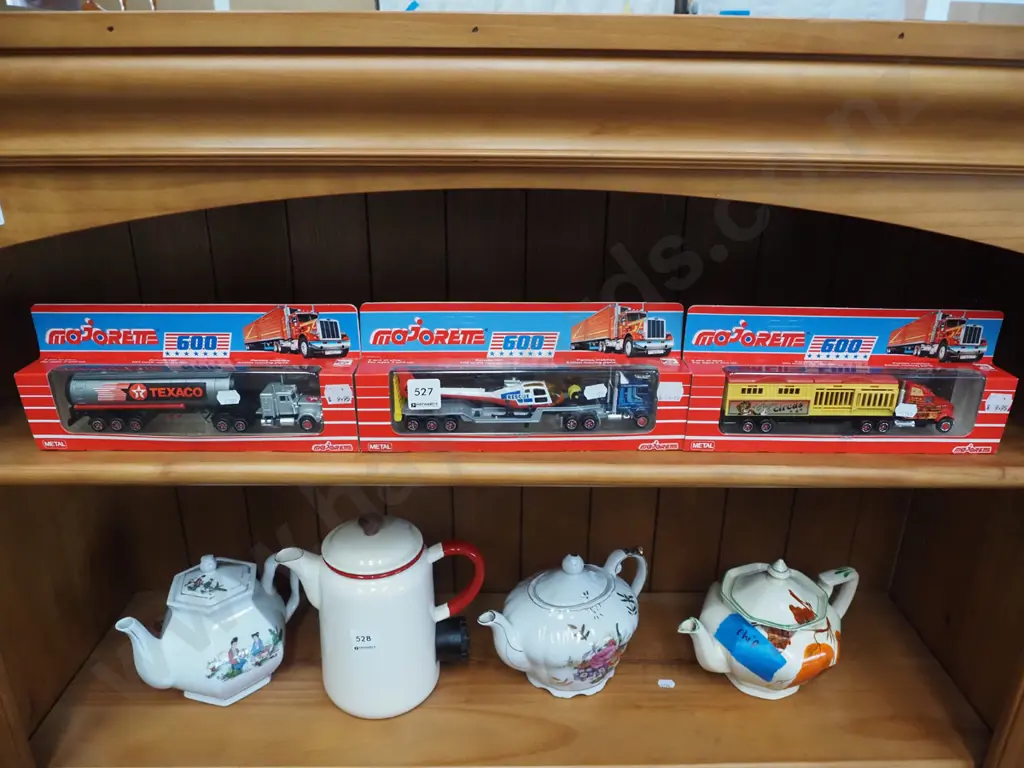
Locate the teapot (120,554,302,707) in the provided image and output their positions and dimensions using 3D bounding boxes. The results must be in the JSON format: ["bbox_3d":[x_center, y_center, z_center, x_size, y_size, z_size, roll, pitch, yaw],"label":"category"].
[{"bbox_3d":[-0.292,0.233,0.709,0.173,0.141,0.115,-18,28,-40],"label":"teapot"}]

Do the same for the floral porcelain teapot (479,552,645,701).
[{"bbox_3d":[0.060,0.244,0.762,0.201,0.146,0.143,-10,24,-24],"label":"floral porcelain teapot"}]

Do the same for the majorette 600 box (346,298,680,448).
[{"bbox_3d":[0.009,-0.004,0.541,0.245,0.105,0.039,0,21,-2],"label":"majorette 600 box"}]

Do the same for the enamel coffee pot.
[{"bbox_3d":[-0.123,0.212,0.696,0.197,0.193,0.112,-5,22,-14],"label":"enamel coffee pot"}]

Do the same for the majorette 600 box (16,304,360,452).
[{"bbox_3d":[-0.249,-0.005,0.563,0.255,0.112,0.037,0,22,-1],"label":"majorette 600 box"}]

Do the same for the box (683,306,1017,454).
[{"bbox_3d":[0.255,-0.003,0.546,0.245,0.105,0.039,1,21,0],"label":"box"}]

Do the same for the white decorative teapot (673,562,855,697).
[{"bbox_3d":[0.276,0.247,0.757,0.226,0.147,0.142,-8,24,-20],"label":"white decorative teapot"}]

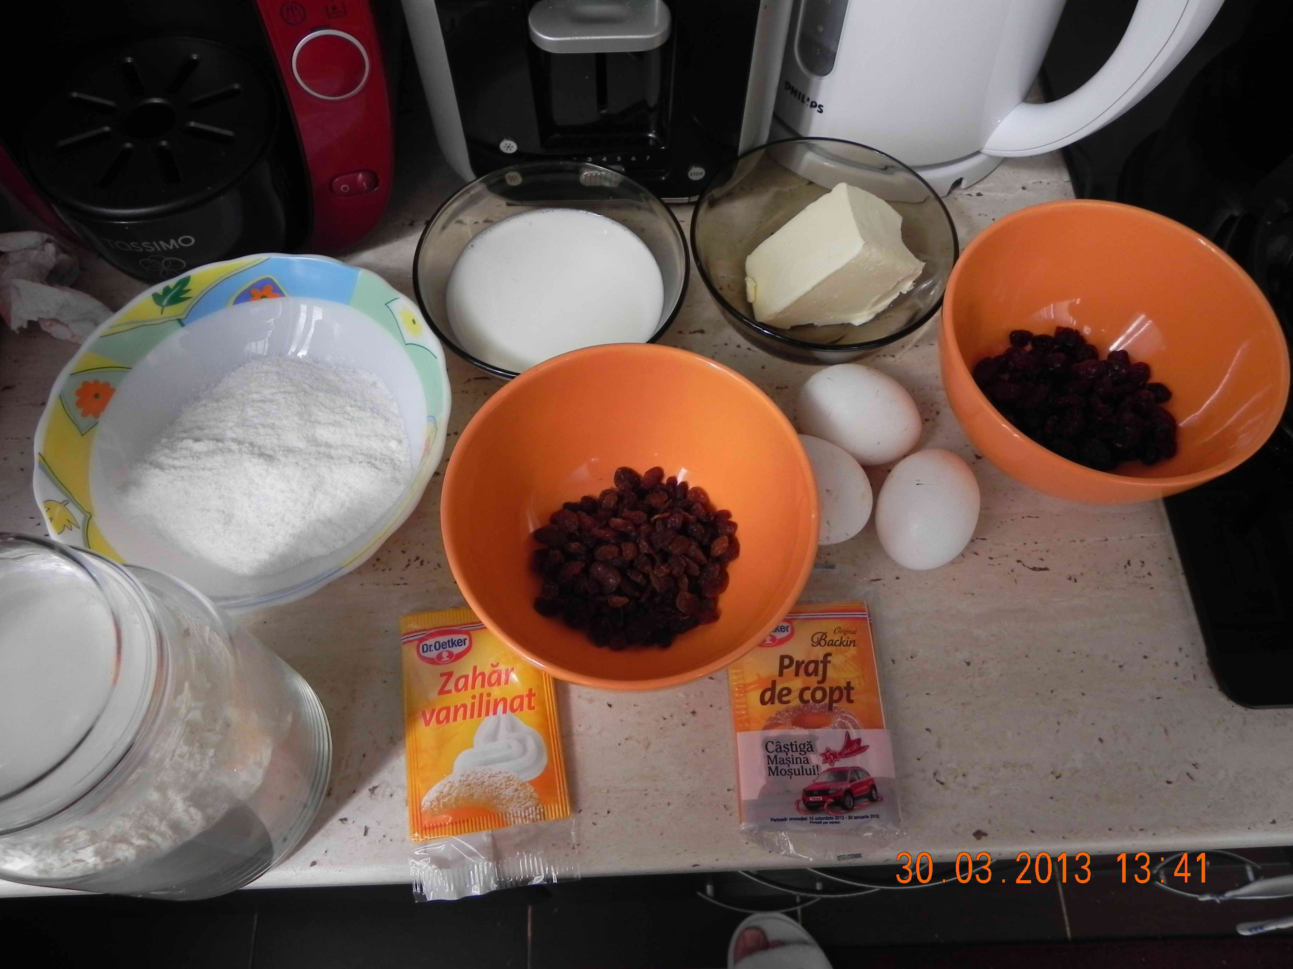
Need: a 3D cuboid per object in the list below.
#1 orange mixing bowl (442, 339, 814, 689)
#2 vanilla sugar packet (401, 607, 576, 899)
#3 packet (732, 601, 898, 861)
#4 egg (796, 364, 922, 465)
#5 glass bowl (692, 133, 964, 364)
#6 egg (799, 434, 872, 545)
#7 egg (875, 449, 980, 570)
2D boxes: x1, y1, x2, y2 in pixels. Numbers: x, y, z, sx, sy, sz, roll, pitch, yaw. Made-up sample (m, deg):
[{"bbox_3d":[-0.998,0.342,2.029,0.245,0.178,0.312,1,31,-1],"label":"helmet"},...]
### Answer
[{"bbox_3d":[-0.007,0.022,0.408,0.145,0.073,0.145,1,65,-1],"label":"orange mixing bowl"},{"bbox_3d":[-0.067,0.106,0.402,0.065,0.009,0.116,-7,65,-5],"label":"vanilla sugar packet"},{"bbox_3d":[0.068,0.102,0.408,0.064,0.009,0.106,-1,65,-2],"label":"packet"},{"bbox_3d":[0.099,-0.032,0.453,0.058,0.045,0.045,28,67,11],"label":"egg"},{"bbox_3d":[0.084,-0.108,0.486,0.126,0.048,0.126,1,65,-1],"label":"glass bowl"},{"bbox_3d":[0.073,0.002,0.435,0.058,0.045,0.045,31,68,12],"label":"egg"},{"bbox_3d":[0.126,0.011,0.433,0.045,0.045,0.058,16,65,6],"label":"egg"}]

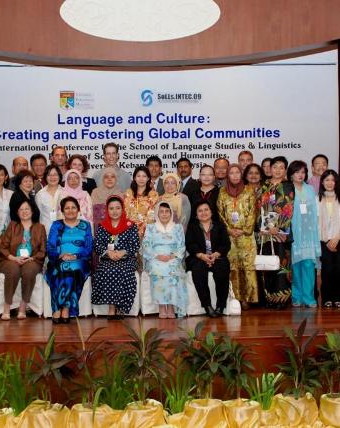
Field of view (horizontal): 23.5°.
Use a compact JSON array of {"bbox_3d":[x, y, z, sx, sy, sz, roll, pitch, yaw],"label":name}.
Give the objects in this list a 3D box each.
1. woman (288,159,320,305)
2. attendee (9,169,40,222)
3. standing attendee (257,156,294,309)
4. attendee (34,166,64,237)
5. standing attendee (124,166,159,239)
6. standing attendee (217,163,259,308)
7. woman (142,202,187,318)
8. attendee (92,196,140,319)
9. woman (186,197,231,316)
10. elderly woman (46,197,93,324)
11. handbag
[{"bbox_3d":[1.463,0.210,8.905,0.400,1.584,0.280,0,1,12],"label":"woman"},{"bbox_3d":[-1.653,0.257,9.330,0.420,1.540,0.300,0,0,-14],"label":"attendee"},{"bbox_3d":[1.146,0.194,8.889,0.430,1.625,0.300,0,1,10],"label":"standing attendee"},{"bbox_3d":[-1.342,0.232,9.350,0.430,1.590,0.300,0,0,-12],"label":"attendee"},{"bbox_3d":[-0.318,0.247,9.120,0.430,1.540,0.280,-1,1,-3],"label":"standing attendee"},{"bbox_3d":[0.724,0.224,8.777,0.450,1.498,0.290,0,1,8],"label":"standing attendee"},{"bbox_3d":[-0.056,0.459,8.350,0.460,1.150,0.700,0,0,-2],"label":"woman"},{"bbox_3d":[-0.549,0.418,8.404,0.500,1.227,0.740,-1,1,0],"label":"attendee"},{"bbox_3d":[0.399,0.443,8.489,0.480,1.155,0.740,-1,1,-5],"label":"woman"},{"bbox_3d":[-1.004,0.435,8.179,0.490,1.211,0.750,-1,1,2],"label":"elderly woman"},{"bbox_3d":[1.033,0.413,8.669,0.270,0.371,0.100,-1,1,4],"label":"handbag"}]

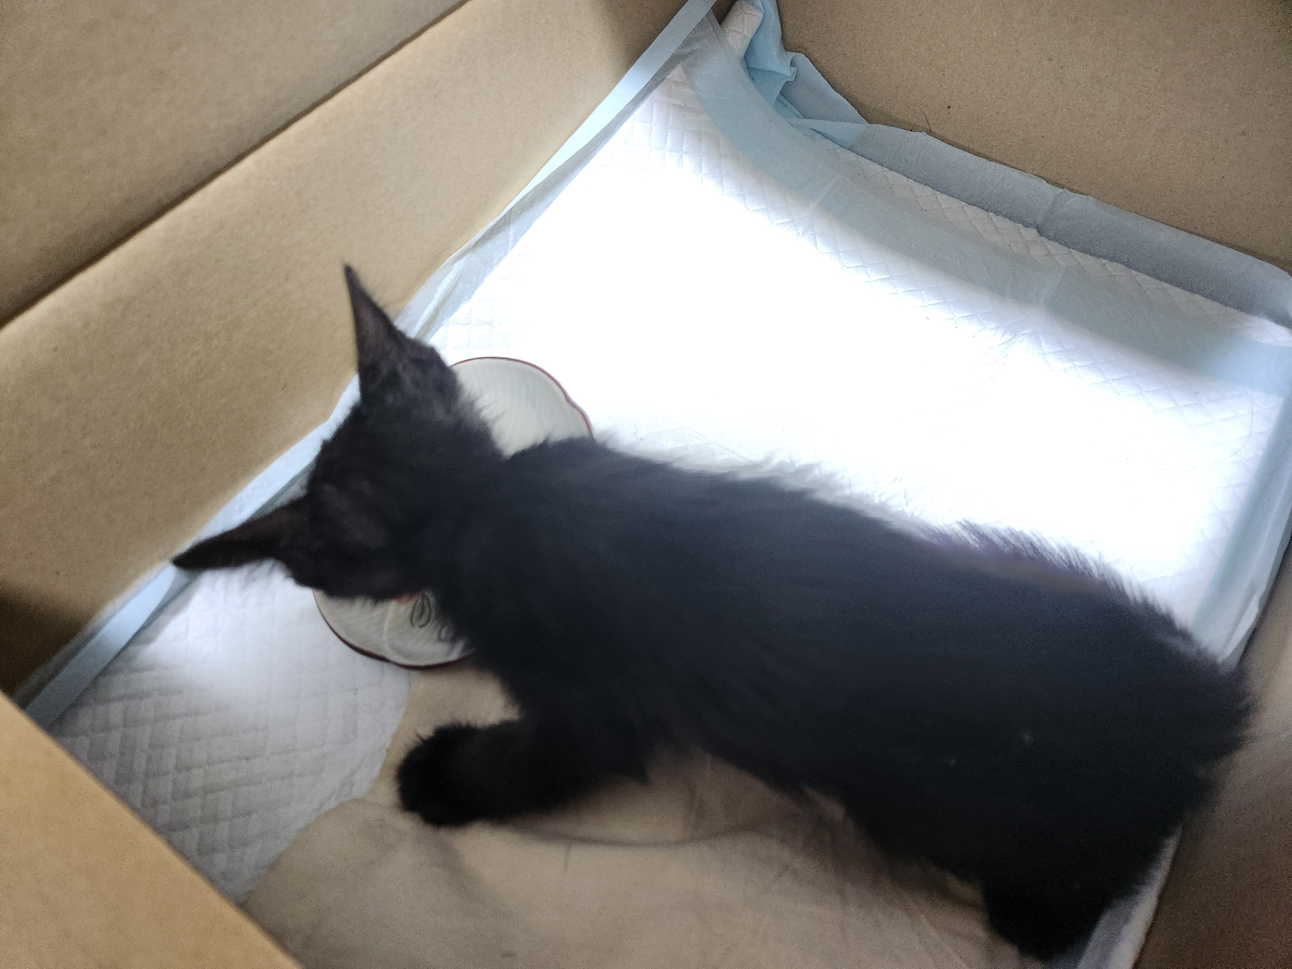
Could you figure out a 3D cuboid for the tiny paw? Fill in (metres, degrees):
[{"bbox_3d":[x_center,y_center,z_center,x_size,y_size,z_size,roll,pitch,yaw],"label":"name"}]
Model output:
[{"bbox_3d":[-0.069,0.098,0.290,0.030,0.022,0.030,-8,60,-2],"label":"tiny paw"}]

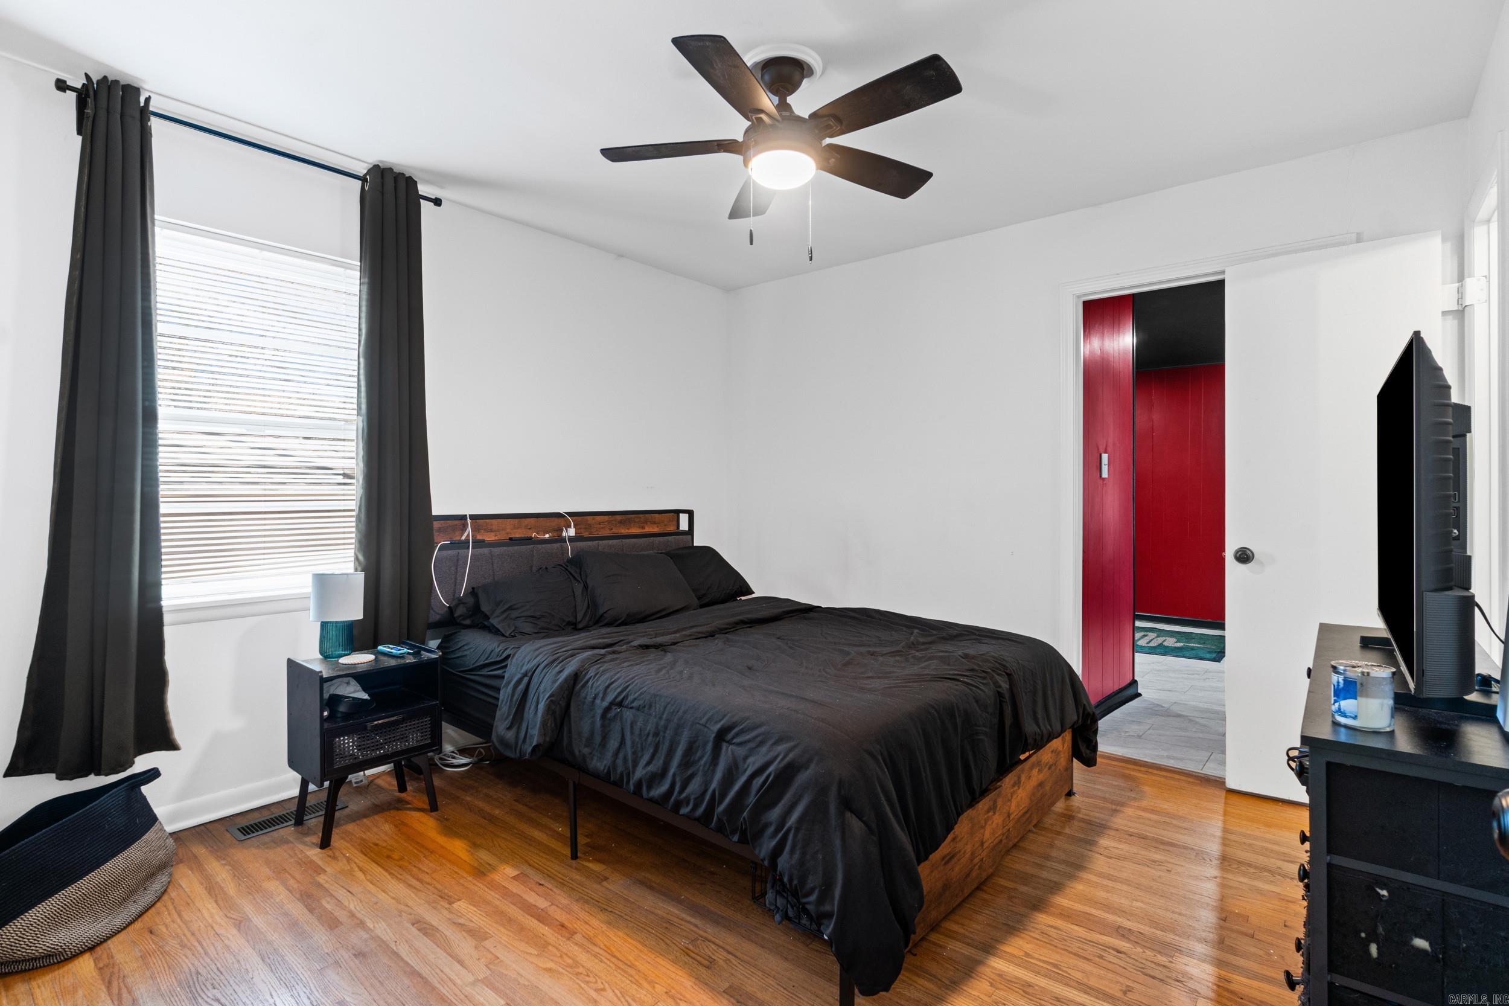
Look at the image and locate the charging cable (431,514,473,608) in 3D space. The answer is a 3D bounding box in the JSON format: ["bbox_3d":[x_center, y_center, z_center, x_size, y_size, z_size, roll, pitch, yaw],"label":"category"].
[{"bbox_3d":[-1.252,0.243,2.793,0.120,0.380,0.185,2,2,40],"label":"charging cable"}]

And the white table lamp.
[{"bbox_3d":[-1.487,0.401,2.390,0.162,0.296,0.162,1,1,40],"label":"white table lamp"}]

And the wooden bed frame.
[{"bbox_3d":[-0.084,0.595,2.727,2.160,1.050,1.545,1,1,40],"label":"wooden bed frame"}]

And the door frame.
[{"bbox_3d":[1.827,0.065,2.822,1.005,2.120,0.120,2,2,40],"label":"door frame"}]

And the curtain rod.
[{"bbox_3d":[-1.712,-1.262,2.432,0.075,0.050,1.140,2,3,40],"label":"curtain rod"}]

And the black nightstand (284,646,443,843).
[{"bbox_3d":[-1.398,0.839,2.440,0.300,0.572,0.390,1,1,40],"label":"black nightstand"}]

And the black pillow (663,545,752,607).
[{"bbox_3d":[-0.347,0.351,3.388,0.420,0.140,0.620,37,24,33],"label":"black pillow"}]

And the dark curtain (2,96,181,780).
[{"bbox_3d":[-2.023,-0.234,2.066,0.140,2.090,0.350,1,1,40],"label":"dark curtain"}]

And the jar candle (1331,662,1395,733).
[{"bbox_3d":[1.062,0.338,1.170,0.086,0.106,0.086,1,1,40],"label":"jar candle"}]

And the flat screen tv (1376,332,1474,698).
[{"bbox_3d":[1.592,0.010,1.611,0.085,0.650,1.115,2,2,40],"label":"flat screen tv"}]

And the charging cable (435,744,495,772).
[{"bbox_3d":[-1.257,1.080,2.902,0.210,0.055,0.210,2,2,40],"label":"charging cable"}]

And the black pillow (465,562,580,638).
[{"bbox_3d":[-0.856,0.378,2.876,0.410,0.140,0.600,30,20,35],"label":"black pillow"}]

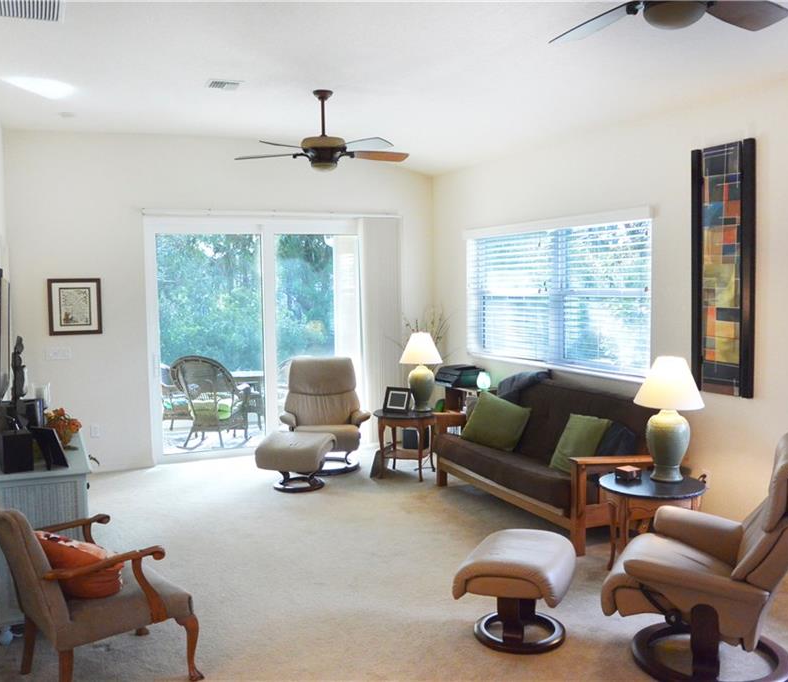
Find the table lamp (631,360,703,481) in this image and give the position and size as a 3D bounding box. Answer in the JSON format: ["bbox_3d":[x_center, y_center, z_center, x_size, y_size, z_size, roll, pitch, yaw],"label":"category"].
[{"bbox_3d":[1.588,0.449,4.419,0.390,0.705,0.390,1,5,21],"label":"table lamp"}]

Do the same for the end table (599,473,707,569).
[{"bbox_3d":[1.481,1.081,4.398,0.580,0.560,0.580,1,5,21],"label":"end table"}]

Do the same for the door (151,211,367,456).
[{"bbox_3d":[-1.279,-0.034,7.805,2.318,2.361,0.120,-3,4,-24],"label":"door"}]

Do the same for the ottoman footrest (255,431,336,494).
[{"bbox_3d":[-0.825,1.025,6.496,0.550,0.420,0.480,0,5,14],"label":"ottoman footrest"}]

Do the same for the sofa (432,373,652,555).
[{"bbox_3d":[1.115,0.814,5.721,0.900,0.900,1.950,-3,5,-24],"label":"sofa"}]

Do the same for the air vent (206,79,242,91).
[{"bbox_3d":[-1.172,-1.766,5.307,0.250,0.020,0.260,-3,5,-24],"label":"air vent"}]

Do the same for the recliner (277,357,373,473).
[{"bbox_3d":[-0.657,0.676,7.244,0.800,1.005,0.790,-2,4,-13],"label":"recliner"}]

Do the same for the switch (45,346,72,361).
[{"bbox_3d":[-3.023,0.115,6.911,0.212,0.118,0.015,-3,5,-24],"label":"switch"}]

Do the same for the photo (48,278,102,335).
[{"bbox_3d":[-2.902,-0.313,6.997,0.457,0.517,0.030,-3,4,-24],"label":"photo"}]

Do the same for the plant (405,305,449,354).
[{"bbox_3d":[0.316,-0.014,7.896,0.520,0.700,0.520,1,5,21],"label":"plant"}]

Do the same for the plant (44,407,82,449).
[{"bbox_3d":[-1.885,0.483,4.366,0.200,0.232,0.210,-3,4,-24],"label":"plant"}]

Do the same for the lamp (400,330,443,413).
[{"bbox_3d":[0.255,0.281,6.895,0.397,0.680,0.397,-1,4,0],"label":"lamp"}]

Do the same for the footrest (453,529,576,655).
[{"bbox_3d":[0.581,1.195,3.668,0.465,0.430,0.550,0,4,21],"label":"footrest"}]

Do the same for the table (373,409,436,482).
[{"bbox_3d":[0.118,0.912,6.816,0.590,0.563,0.590,-1,4,0],"label":"table"}]

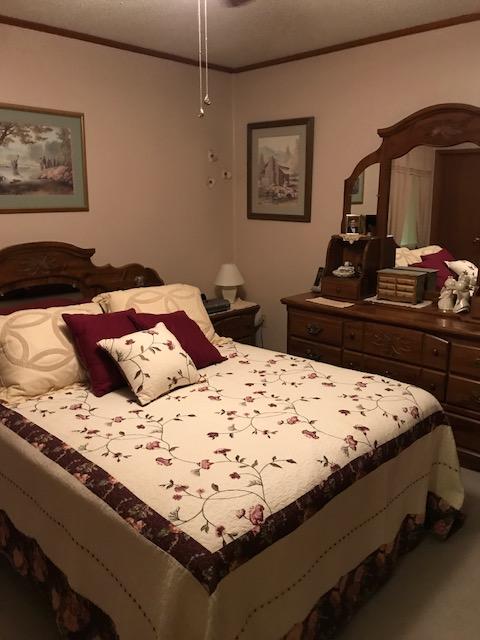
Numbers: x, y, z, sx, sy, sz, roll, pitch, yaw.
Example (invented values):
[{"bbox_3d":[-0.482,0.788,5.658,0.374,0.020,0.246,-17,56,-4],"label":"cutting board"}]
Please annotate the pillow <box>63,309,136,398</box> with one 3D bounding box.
[{"bbox_3d":[-0.644,0.154,2.749,0.150,0.460,0.460,-41,-20,33],"label":"pillow"}]

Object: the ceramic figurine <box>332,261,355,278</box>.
[{"bbox_3d":[0.721,-0.359,3.580,0.150,0.095,0.100,12,19,41],"label":"ceramic figurine"}]

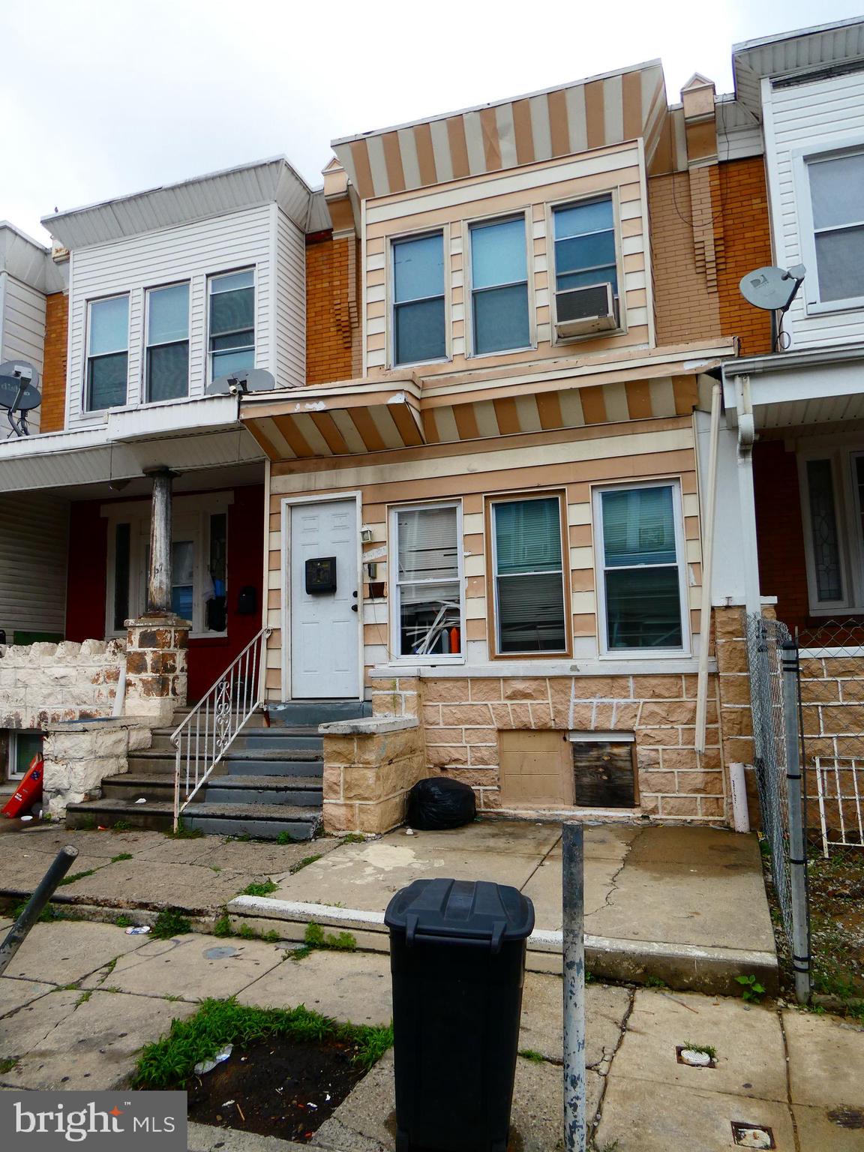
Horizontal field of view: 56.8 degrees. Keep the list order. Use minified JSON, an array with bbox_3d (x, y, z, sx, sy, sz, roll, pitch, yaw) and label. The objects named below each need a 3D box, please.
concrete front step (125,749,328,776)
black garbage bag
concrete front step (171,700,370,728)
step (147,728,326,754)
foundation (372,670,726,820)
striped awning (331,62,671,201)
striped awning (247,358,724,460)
[{"bbox_3d":[-1.844,1.826,7.766,2.430,0.205,0.380,-4,-8,19],"label":"concrete front step"},{"bbox_3d":[0.059,1.989,7.061,0.580,0.405,0.520,-4,-8,19],"label":"black garbage bag"},{"bbox_3d":[-1.660,1.484,8.463,2.370,0.265,0.370,-4,-8,19],"label":"concrete front step"},{"bbox_3d":[-1.734,1.680,8.118,2.430,0.200,0.360,-4,-8,19],"label":"step"},{"bbox_3d":[0.996,1.577,7.434,3.260,1.260,0.300,-4,-8,19],"label":"foundation"},{"bbox_3d":[0.739,-5.056,9.482,3.920,0.690,0.750,-4,-8,19],"label":"striped awning"},{"bbox_3d":[0.280,-1.638,7.726,4.610,0.500,0.500,-4,-8,19],"label":"striped awning"}]

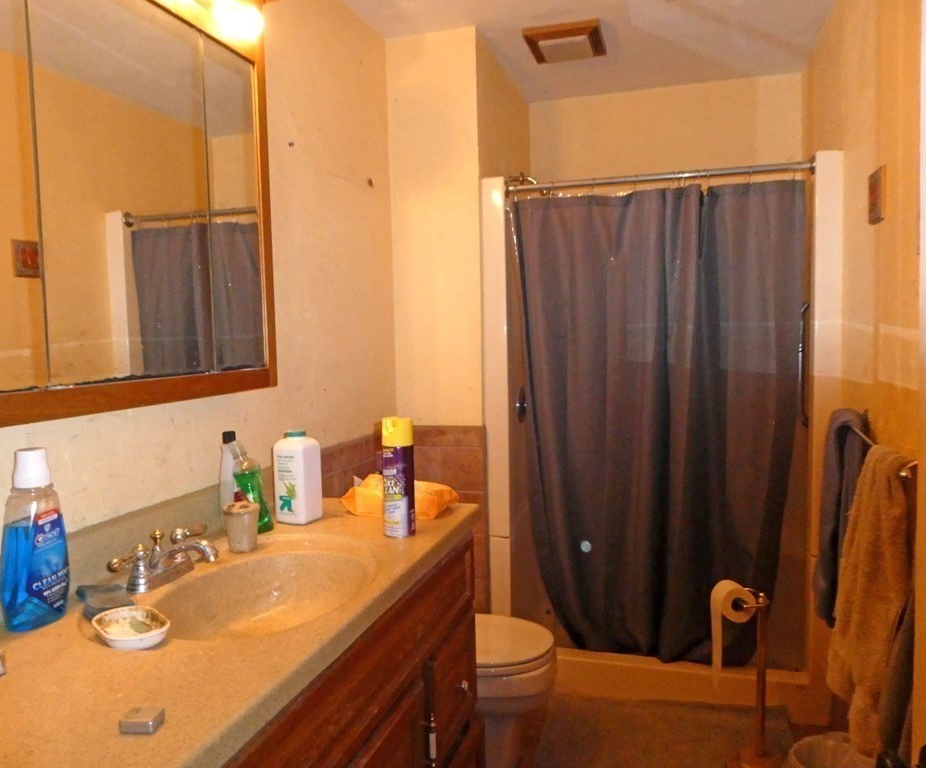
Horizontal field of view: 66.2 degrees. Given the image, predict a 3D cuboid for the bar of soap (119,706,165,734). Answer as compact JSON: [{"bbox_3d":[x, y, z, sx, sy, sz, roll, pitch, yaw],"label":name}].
[{"bbox_3d":[-0.354,0.372,0.784,0.036,0.013,0.029,-1,4,5],"label":"bar of soap"}]

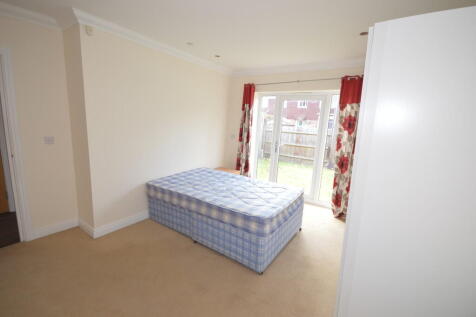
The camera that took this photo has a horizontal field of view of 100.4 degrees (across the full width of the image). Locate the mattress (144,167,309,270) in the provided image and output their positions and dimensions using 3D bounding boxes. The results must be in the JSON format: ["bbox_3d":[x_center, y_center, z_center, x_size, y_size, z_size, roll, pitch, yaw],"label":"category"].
[{"bbox_3d":[-0.210,0.672,2.835,1.866,0.608,1.130,9,11,34],"label":"mattress"}]

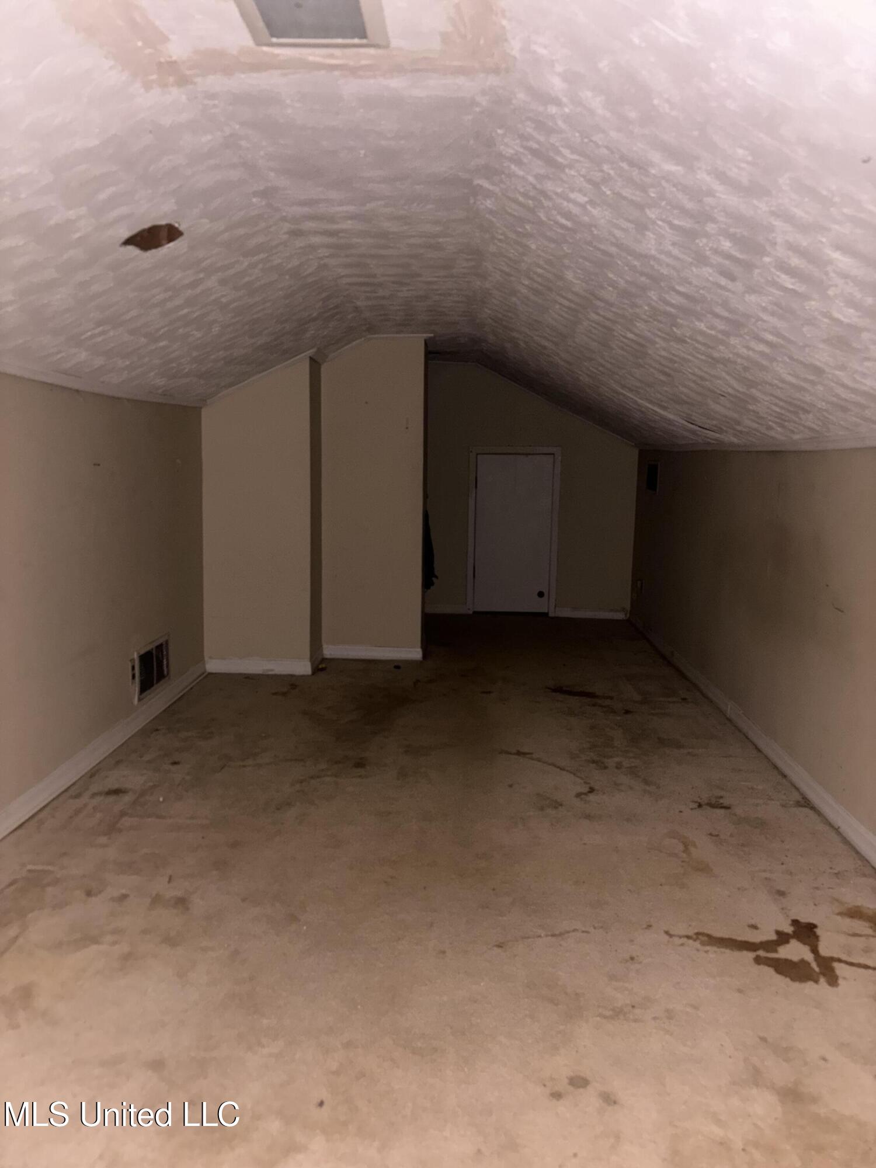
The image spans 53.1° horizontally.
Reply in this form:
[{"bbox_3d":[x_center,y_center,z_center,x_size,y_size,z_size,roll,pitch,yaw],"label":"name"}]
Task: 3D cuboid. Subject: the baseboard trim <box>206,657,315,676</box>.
[{"bbox_3d":[-1.040,0.482,5.110,0.618,0.085,0.018,1,8,2],"label":"baseboard trim"}]

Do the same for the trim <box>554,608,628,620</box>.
[{"bbox_3d":[1.246,0.241,7.122,0.584,0.078,0.018,1,8,2],"label":"trim"}]

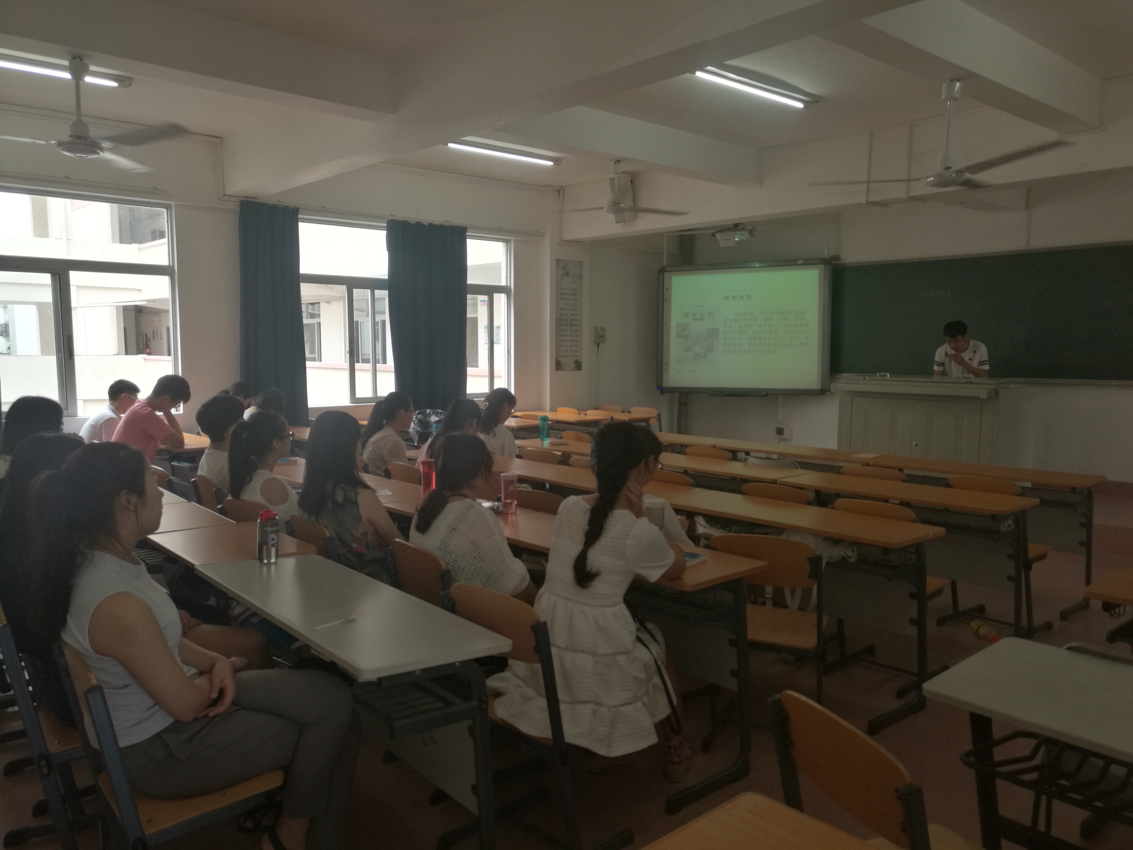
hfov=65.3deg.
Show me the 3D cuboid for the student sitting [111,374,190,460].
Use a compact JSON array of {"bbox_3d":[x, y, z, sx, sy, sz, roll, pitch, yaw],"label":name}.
[{"bbox_3d":[-2.855,0.284,6.195,0.480,1.240,0.740,5,7,44],"label":"student sitting"}]

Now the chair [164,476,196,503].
[{"bbox_3d":[-1.826,0.647,4.666,0.500,0.810,0.420,-4,7,-41],"label":"chair"}]

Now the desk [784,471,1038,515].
[{"bbox_3d":[1.764,0.696,4.698,0.450,0.710,1.250,-4,6,-39],"label":"desk"}]

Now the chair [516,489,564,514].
[{"bbox_3d":[0.007,0.708,4.094,0.500,0.810,0.420,-4,7,-41],"label":"chair"}]

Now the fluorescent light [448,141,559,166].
[{"bbox_3d":[-0.518,-2.428,7.908,1.230,0.100,0.150,-4,7,-41],"label":"fluorescent light"}]

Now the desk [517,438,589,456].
[{"bbox_3d":[0.080,0.530,6.357,0.410,0.745,1.200,-4,7,-41],"label":"desk"}]

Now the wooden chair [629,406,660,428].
[{"bbox_3d":[0.980,0.191,10.396,0.400,0.790,0.460,4,6,38],"label":"wooden chair"}]

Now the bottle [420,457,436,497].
[{"bbox_3d":[-0.663,0.253,4.253,0.068,0.194,0.068,0,5,0],"label":"bottle"}]

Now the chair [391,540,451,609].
[{"bbox_3d":[-0.415,0.783,3.059,0.460,0.790,0.400,-4,6,-39],"label":"chair"}]

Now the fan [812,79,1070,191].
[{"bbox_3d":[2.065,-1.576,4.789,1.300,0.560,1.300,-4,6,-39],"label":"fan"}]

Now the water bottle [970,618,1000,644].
[{"bbox_3d":[2.111,1.044,4.466,0.065,0.065,0.212,0,5,-4],"label":"water bottle"}]

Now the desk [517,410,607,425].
[{"bbox_3d":[-0.166,0.280,9.049,0.430,0.740,1.220,-5,7,-41],"label":"desk"}]

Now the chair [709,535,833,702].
[{"bbox_3d":[0.749,0.772,3.241,0.410,0.790,0.470,3,5,27],"label":"chair"}]

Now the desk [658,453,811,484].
[{"bbox_3d":[0.877,0.618,5.451,0.410,0.745,1.200,-4,7,-41],"label":"desk"}]

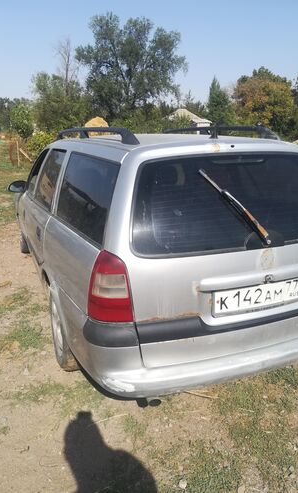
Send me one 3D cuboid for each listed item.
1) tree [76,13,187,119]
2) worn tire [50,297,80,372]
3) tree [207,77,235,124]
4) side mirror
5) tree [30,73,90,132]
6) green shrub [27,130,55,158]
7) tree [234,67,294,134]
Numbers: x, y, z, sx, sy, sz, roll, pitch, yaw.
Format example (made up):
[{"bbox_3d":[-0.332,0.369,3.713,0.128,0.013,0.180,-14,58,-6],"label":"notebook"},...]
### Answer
[{"bbox_3d":[-1.733,-16.353,36.739,10.715,11.990,9.643,0,18,-3],"label":"tree"},{"bbox_3d":[-0.503,0.479,2.420,0.195,0.620,0.620,-6,19,-21],"label":"worn tire"},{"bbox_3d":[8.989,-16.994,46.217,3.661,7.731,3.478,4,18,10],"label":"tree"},{"bbox_3d":[-1.381,-0.629,3.900,0.200,0.135,0.120,-6,19,-21],"label":"side mirror"},{"bbox_3d":[-7.836,-12.160,33.002,4.824,6.116,4.341,-3,18,-12],"label":"tree"},{"bbox_3d":[-5.243,-5.044,18.433,1.516,1.391,1.440,-4,18,-15],"label":"green shrub"},{"bbox_3d":[11.706,-14.222,37.814,5.833,7.571,5.250,6,18,15],"label":"tree"}]

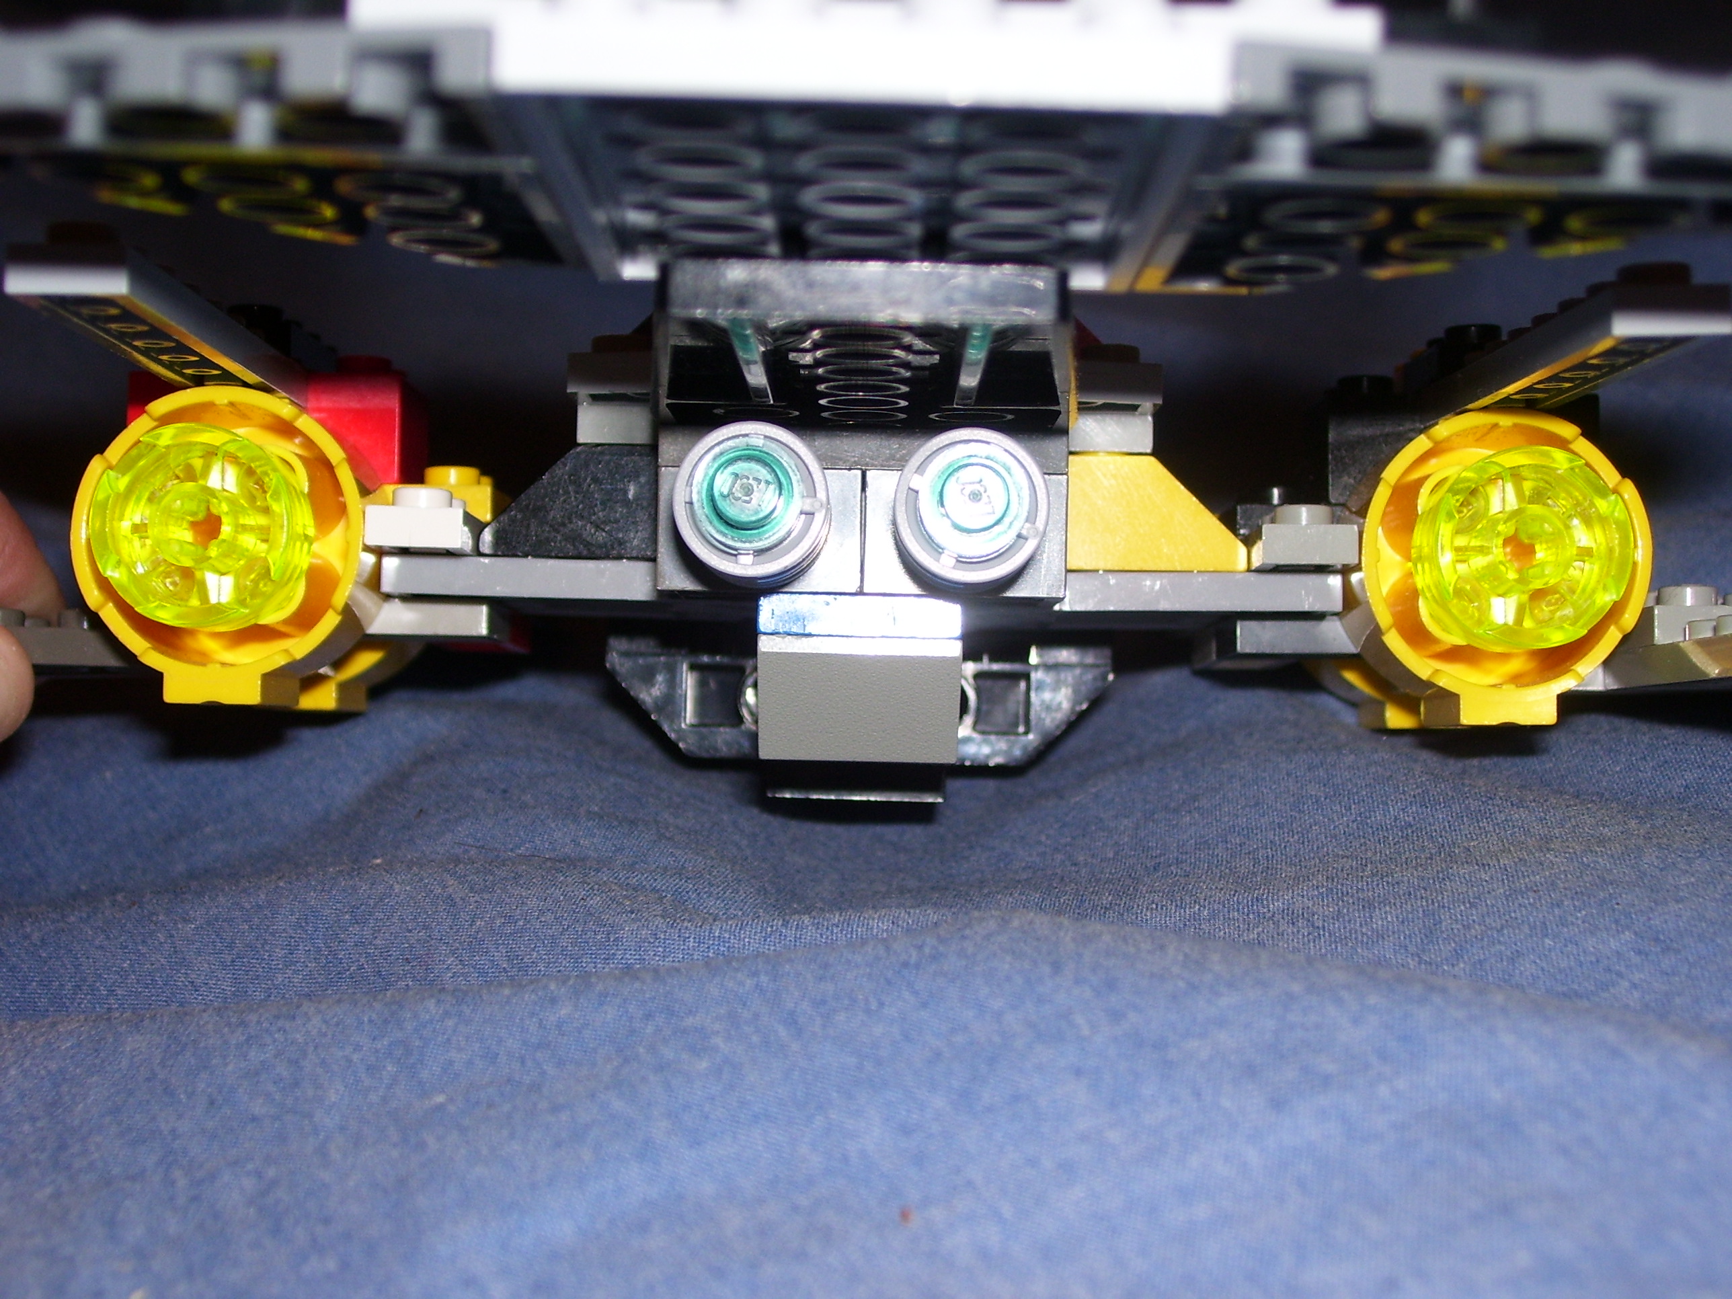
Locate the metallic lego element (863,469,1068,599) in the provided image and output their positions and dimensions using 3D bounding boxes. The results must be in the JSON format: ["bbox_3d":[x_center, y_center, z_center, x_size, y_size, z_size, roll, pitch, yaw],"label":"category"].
[{"bbox_3d":[0.008,-0.009,0.227,0.016,0.010,0.010,1,-2,0],"label":"metallic lego element"}]

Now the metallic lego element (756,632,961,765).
[{"bbox_3d":[0.000,0.004,0.229,0.016,0.010,0.016,1,-2,0],"label":"metallic lego element"}]

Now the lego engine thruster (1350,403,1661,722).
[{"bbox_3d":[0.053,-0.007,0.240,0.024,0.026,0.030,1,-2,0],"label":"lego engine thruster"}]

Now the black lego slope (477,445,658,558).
[{"bbox_3d":[-0.024,-0.012,0.246,0.016,0.010,0.010,1,-2,0],"label":"black lego slope"}]

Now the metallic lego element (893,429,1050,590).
[{"bbox_3d":[0.008,-0.010,0.213,0.011,0.011,0.013,1,-2,0],"label":"metallic lego element"}]

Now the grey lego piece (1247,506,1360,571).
[{"bbox_3d":[0.037,-0.009,0.243,0.008,0.005,0.015,1,-2,0],"label":"grey lego piece"}]

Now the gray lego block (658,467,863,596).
[{"bbox_3d":[-0.008,-0.009,0.227,0.016,0.010,0.010,1,-2,0],"label":"gray lego block"}]

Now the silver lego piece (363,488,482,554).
[{"bbox_3d":[-0.037,-0.010,0.240,0.008,0.005,0.015,1,-2,0],"label":"silver lego piece"}]

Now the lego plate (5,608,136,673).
[{"bbox_3d":[-0.071,-0.001,0.256,0.016,0.005,0.017,1,-2,0],"label":"lego plate"}]

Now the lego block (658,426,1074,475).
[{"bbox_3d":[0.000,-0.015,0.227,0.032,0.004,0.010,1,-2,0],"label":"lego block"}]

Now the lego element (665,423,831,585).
[{"bbox_3d":[-0.008,-0.011,0.213,0.011,0.011,0.013,1,-2,0],"label":"lego element"}]

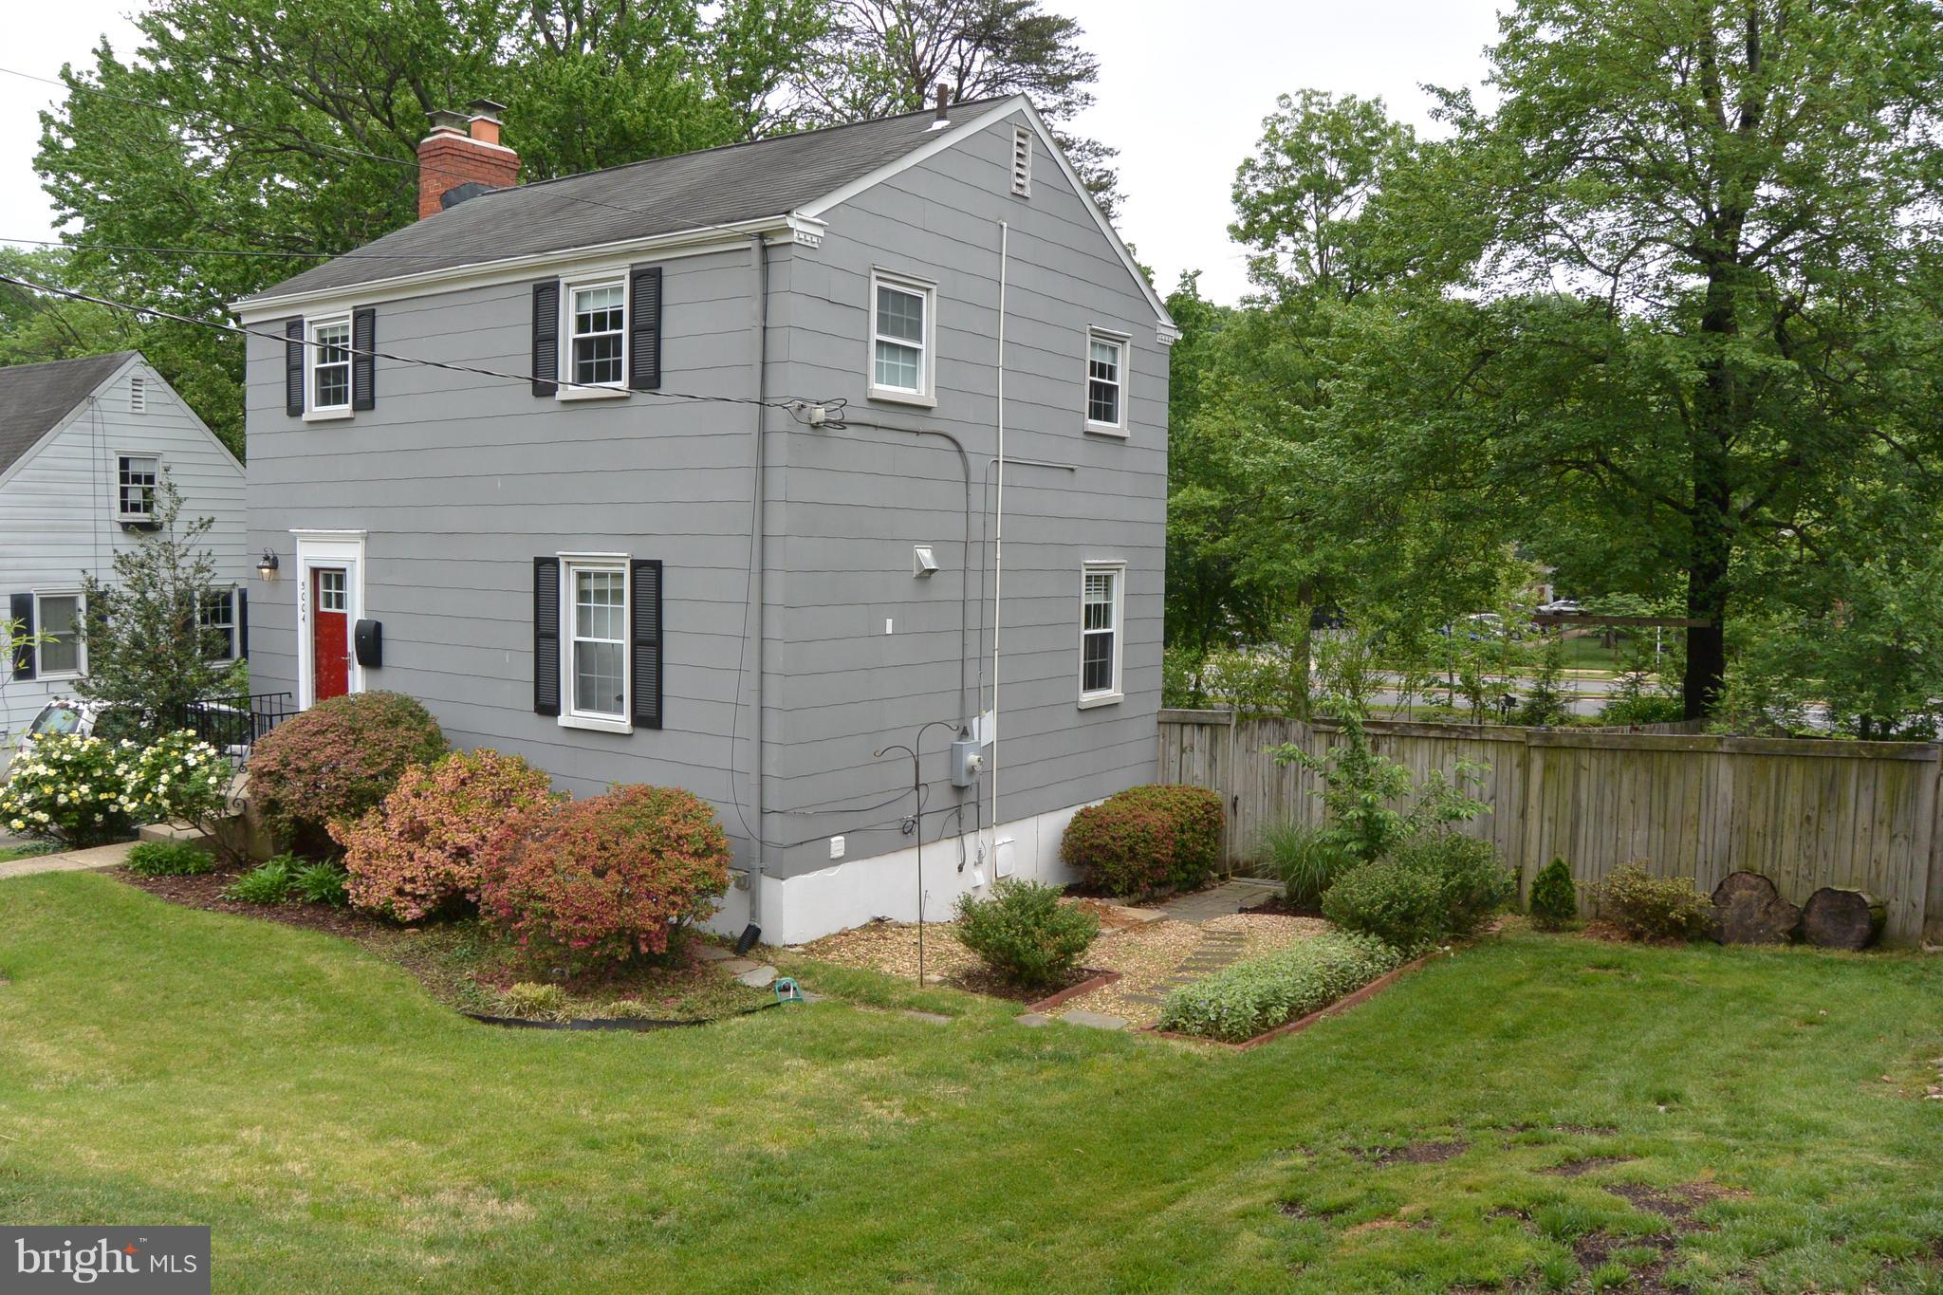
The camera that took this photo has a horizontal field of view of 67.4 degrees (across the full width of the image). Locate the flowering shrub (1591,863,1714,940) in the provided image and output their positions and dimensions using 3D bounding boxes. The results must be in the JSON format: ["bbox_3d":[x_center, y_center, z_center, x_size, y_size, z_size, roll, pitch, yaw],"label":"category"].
[{"bbox_3d":[6.383,2.368,13.727,1.055,0.703,0.854,3,4,35],"label":"flowering shrub"}]

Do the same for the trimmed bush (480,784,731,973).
[{"bbox_3d":[-2.905,1.771,11.565,1.859,1.306,1.759,1,4,0],"label":"trimmed bush"}]

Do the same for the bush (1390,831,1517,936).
[{"bbox_3d":[4.634,2.283,14.132,1.200,1.020,1.150,3,4,35],"label":"bush"}]

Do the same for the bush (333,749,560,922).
[{"bbox_3d":[-4.747,1.645,13.113,2.050,1.550,1.800,3,4,35],"label":"bush"}]

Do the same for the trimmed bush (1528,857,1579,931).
[{"bbox_3d":[5.701,2.424,14.306,0.480,0.730,0.480,3,4,35],"label":"trimmed bush"}]

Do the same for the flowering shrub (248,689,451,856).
[{"bbox_3d":[-6.019,1.264,14.142,1.759,1.608,1.658,3,4,35],"label":"flowering shrub"}]

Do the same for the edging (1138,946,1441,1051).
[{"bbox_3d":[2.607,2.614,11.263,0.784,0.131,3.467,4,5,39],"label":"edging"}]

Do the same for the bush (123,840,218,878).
[{"bbox_3d":[-7.428,1.964,13.550,0.824,0.342,0.724,3,4,35],"label":"bush"}]

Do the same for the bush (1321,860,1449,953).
[{"bbox_3d":[3.788,2.347,13.384,1.150,0.860,1.100,3,4,35],"label":"bush"}]

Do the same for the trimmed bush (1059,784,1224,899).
[{"bbox_3d":[1.812,2.021,15.632,1.206,1.105,2.010,3,4,35],"label":"trimmed bush"}]

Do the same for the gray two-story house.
[{"bbox_3d":[-2.957,-1.866,16.933,8.450,8.200,7.100,3,4,35],"label":"gray two-story house"}]

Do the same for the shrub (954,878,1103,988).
[{"bbox_3d":[0.447,2.278,11.717,1.170,0.860,1.120,1,4,0],"label":"shrub"}]

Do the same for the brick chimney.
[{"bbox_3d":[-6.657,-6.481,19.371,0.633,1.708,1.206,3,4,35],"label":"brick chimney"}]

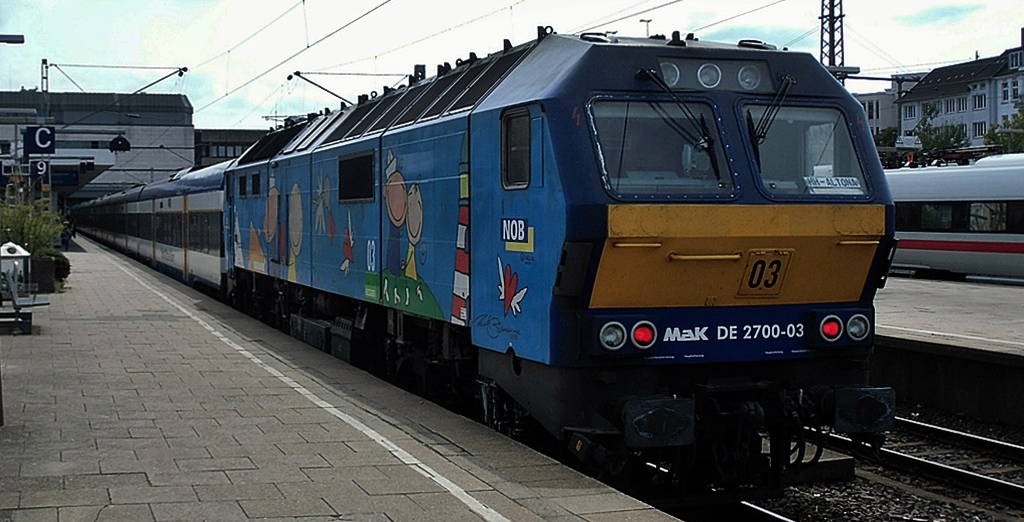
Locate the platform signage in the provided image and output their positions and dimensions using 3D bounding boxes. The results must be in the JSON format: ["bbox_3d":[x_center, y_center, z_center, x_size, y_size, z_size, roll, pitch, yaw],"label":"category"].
[{"bbox_3d":[-15.051,-3.835,44.428,0.870,0.860,0.130,-1,2,-19],"label":"platform signage"}]

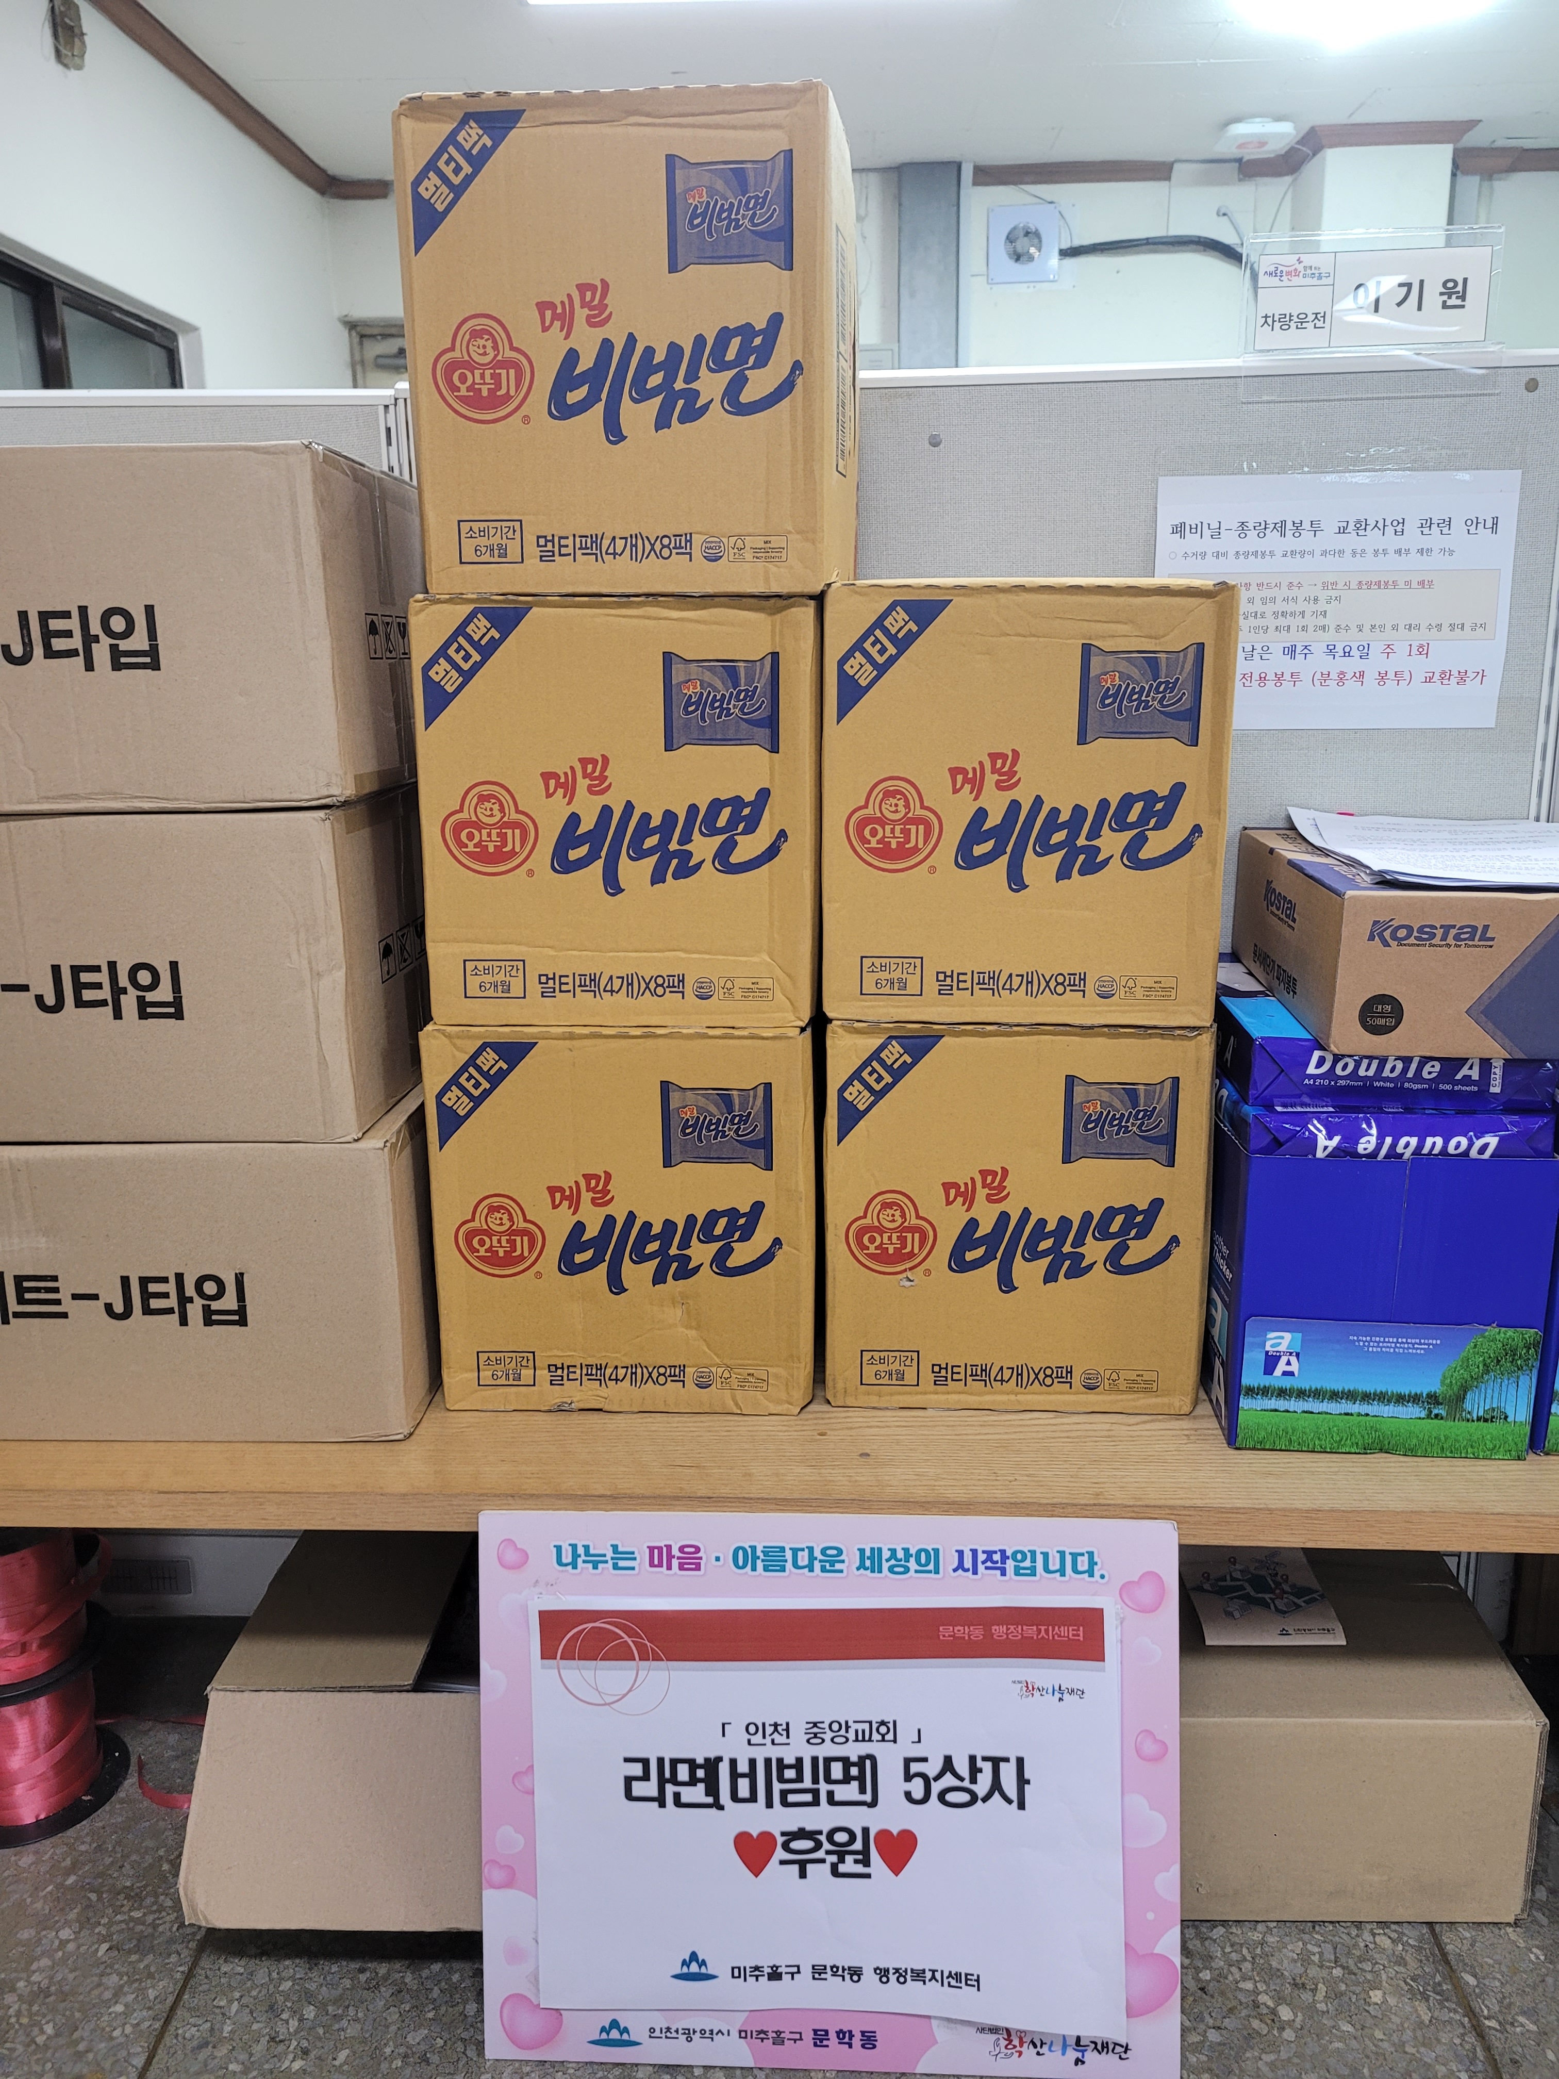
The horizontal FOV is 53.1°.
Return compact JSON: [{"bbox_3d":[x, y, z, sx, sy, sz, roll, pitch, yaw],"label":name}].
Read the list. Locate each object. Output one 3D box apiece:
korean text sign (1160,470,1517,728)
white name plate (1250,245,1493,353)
[{"bbox_3d":[0.470,-0.372,1.334,0.297,0.210,0.005,0,14,4],"label":"korean text sign"},{"bbox_3d":[0.485,-0.606,1.277,0.184,0.072,0.005,1,13,6],"label":"white name plate"}]

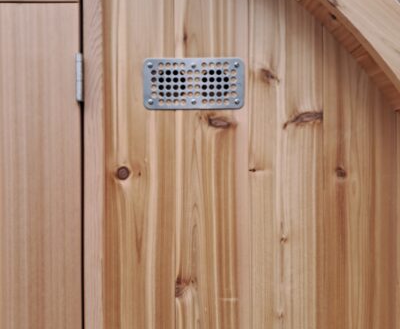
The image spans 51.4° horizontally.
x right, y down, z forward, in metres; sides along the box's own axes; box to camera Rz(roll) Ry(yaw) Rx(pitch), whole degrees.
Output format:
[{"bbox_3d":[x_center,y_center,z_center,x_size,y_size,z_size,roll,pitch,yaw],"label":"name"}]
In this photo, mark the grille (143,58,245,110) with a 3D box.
[{"bbox_3d":[-0.010,-0.141,0.732,0.177,0.090,0.005,0,0,0],"label":"grille"}]

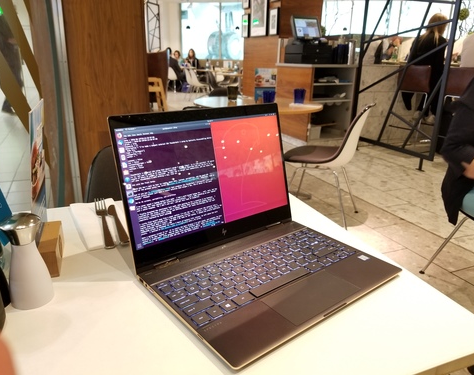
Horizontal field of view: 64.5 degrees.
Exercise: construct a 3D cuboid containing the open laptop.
[{"bbox_3d":[0.033,0.018,0.520,0.307,0.225,0.279,-13,22,-36],"label":"open laptop"}]

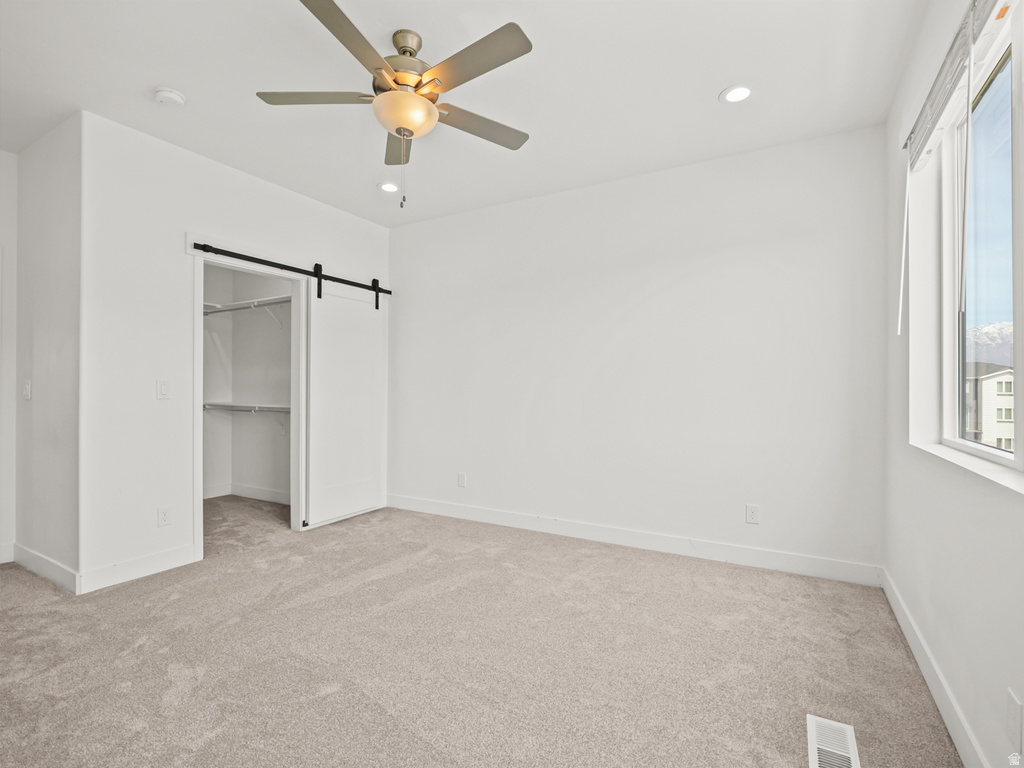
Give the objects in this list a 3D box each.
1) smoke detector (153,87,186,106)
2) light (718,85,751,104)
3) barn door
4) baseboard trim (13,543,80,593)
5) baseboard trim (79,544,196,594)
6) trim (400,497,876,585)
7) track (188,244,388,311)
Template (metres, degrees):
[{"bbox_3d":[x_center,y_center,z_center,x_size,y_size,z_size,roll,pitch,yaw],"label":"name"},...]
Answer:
[{"bbox_3d":[-1.857,-1.548,2.571,0.143,0.045,0.143,0,0,31],"label":"smoke detector"},{"bbox_3d":[1.225,-1.555,2.565,0.180,0.018,0.180,0,0,31],"label":"light"},{"bbox_3d":[-1.451,0.165,4.271,0.038,2.055,0.869,0,0,31],"label":"barn door"},{"bbox_3d":[-2.905,1.135,2.939,1.030,0.123,0.016,0,0,29],"label":"baseboard trim"},{"bbox_3d":[-2.305,1.136,2.941,0.016,0.123,0.606,0,0,31],"label":"baseboard trim"},{"bbox_3d":[0.488,1.149,3.762,3.948,0.121,0.016,0,0,29],"label":"trim"},{"bbox_3d":[-1.660,-0.857,3.925,0.069,0.293,1.798,0,0,31],"label":"track"}]

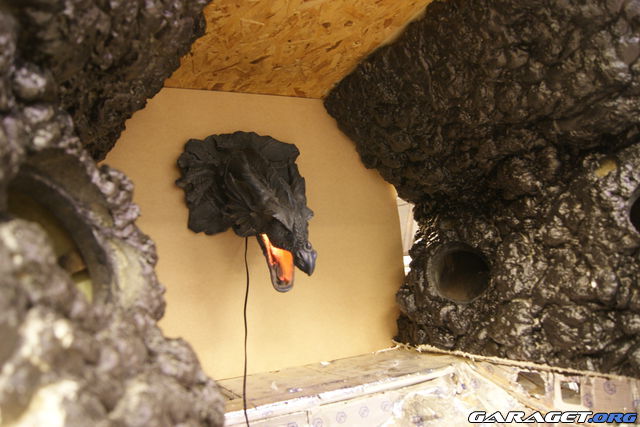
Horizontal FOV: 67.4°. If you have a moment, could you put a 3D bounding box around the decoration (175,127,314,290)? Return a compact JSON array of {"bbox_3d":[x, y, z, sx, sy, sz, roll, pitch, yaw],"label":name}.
[{"bbox_3d":[-0.155,-0.020,1.210,0.355,0.390,0.310,-3,6,-30],"label":"decoration"}]

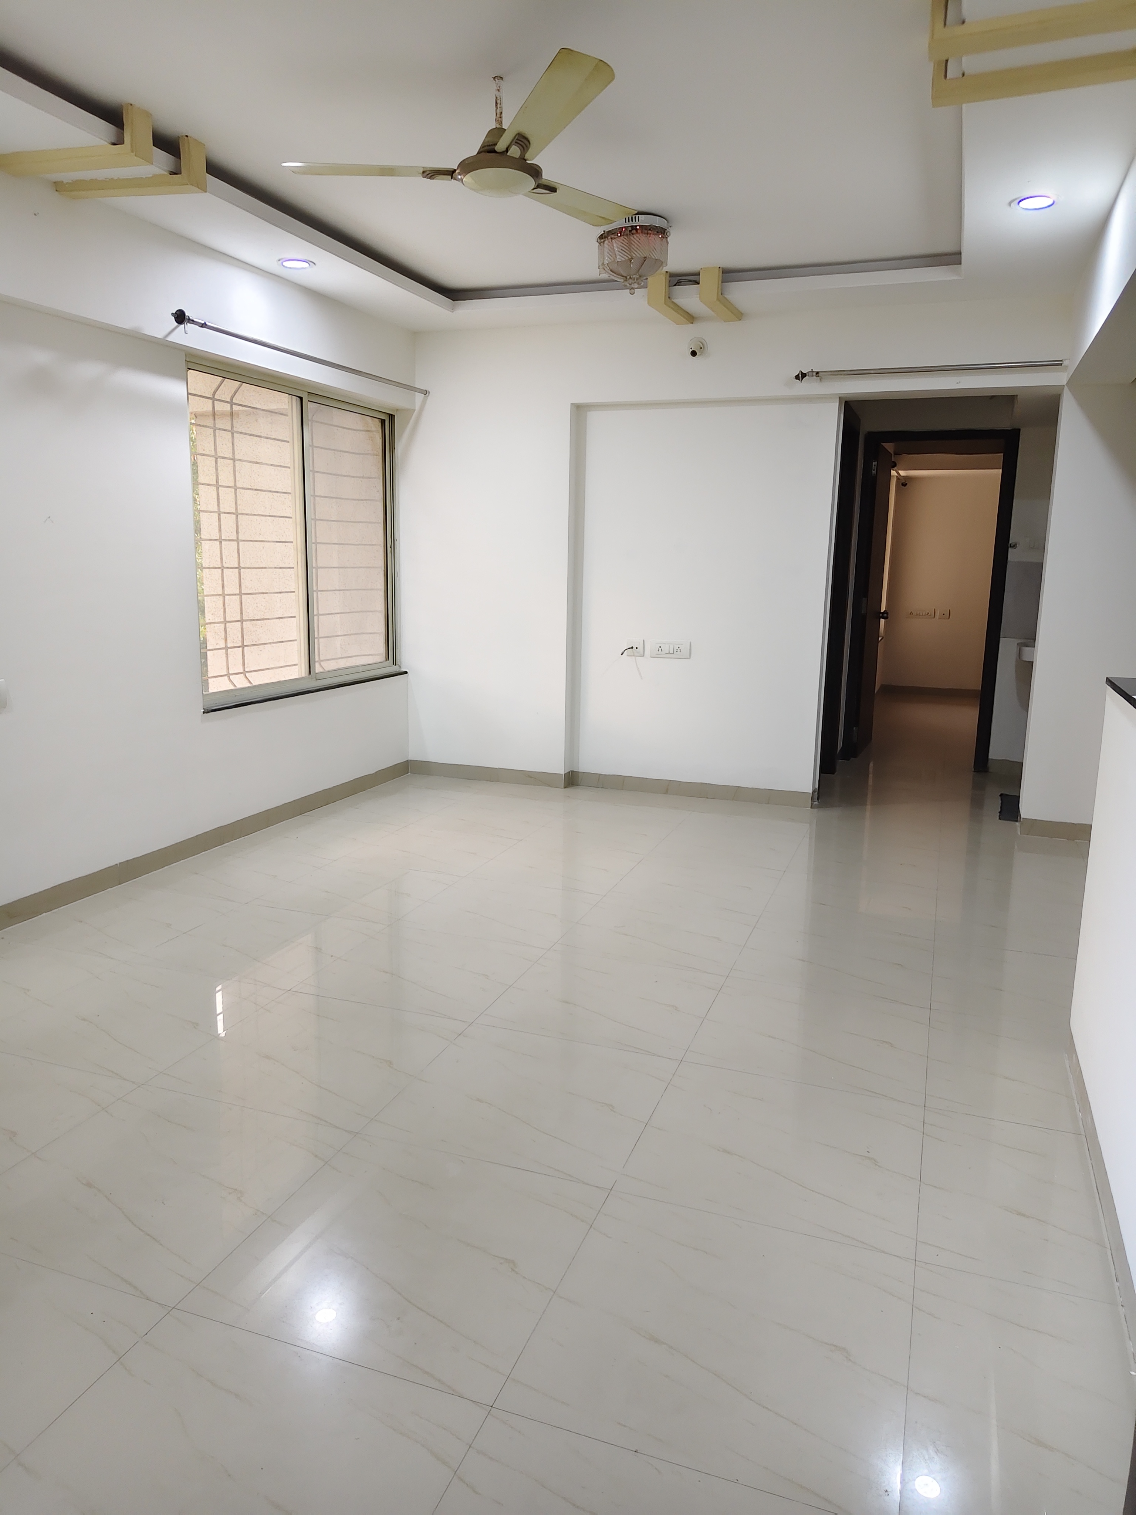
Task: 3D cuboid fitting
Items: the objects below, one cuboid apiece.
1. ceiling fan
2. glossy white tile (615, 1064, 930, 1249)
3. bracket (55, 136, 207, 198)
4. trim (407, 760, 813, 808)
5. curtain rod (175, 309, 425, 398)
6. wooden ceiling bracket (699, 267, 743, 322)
[{"bbox_3d":[-0.237,-1.773,2.909,1.180,0.315,1.200,5,12,20],"label":"ceiling fan"},{"bbox_3d":[0.475,0.871,2.250,0.600,0.010,0.600,5,12,20],"label":"glossy white tile"},{"bbox_3d":[-1.463,-1.963,3.354,0.475,0.148,0.082,2,11,9],"label":"bracket"},{"bbox_3d":[0.173,0.143,5.745,2.400,0.083,0.085,5,12,20],"label":"trim"},{"bbox_3d":[-1.144,-1.851,4.726,0.060,0.055,2.000,5,12,20],"label":"curtain rod"},{"bbox_3d":[0.740,-2.216,4.822,0.085,0.150,0.395,6,12,25],"label":"wooden ceiling bracket"}]

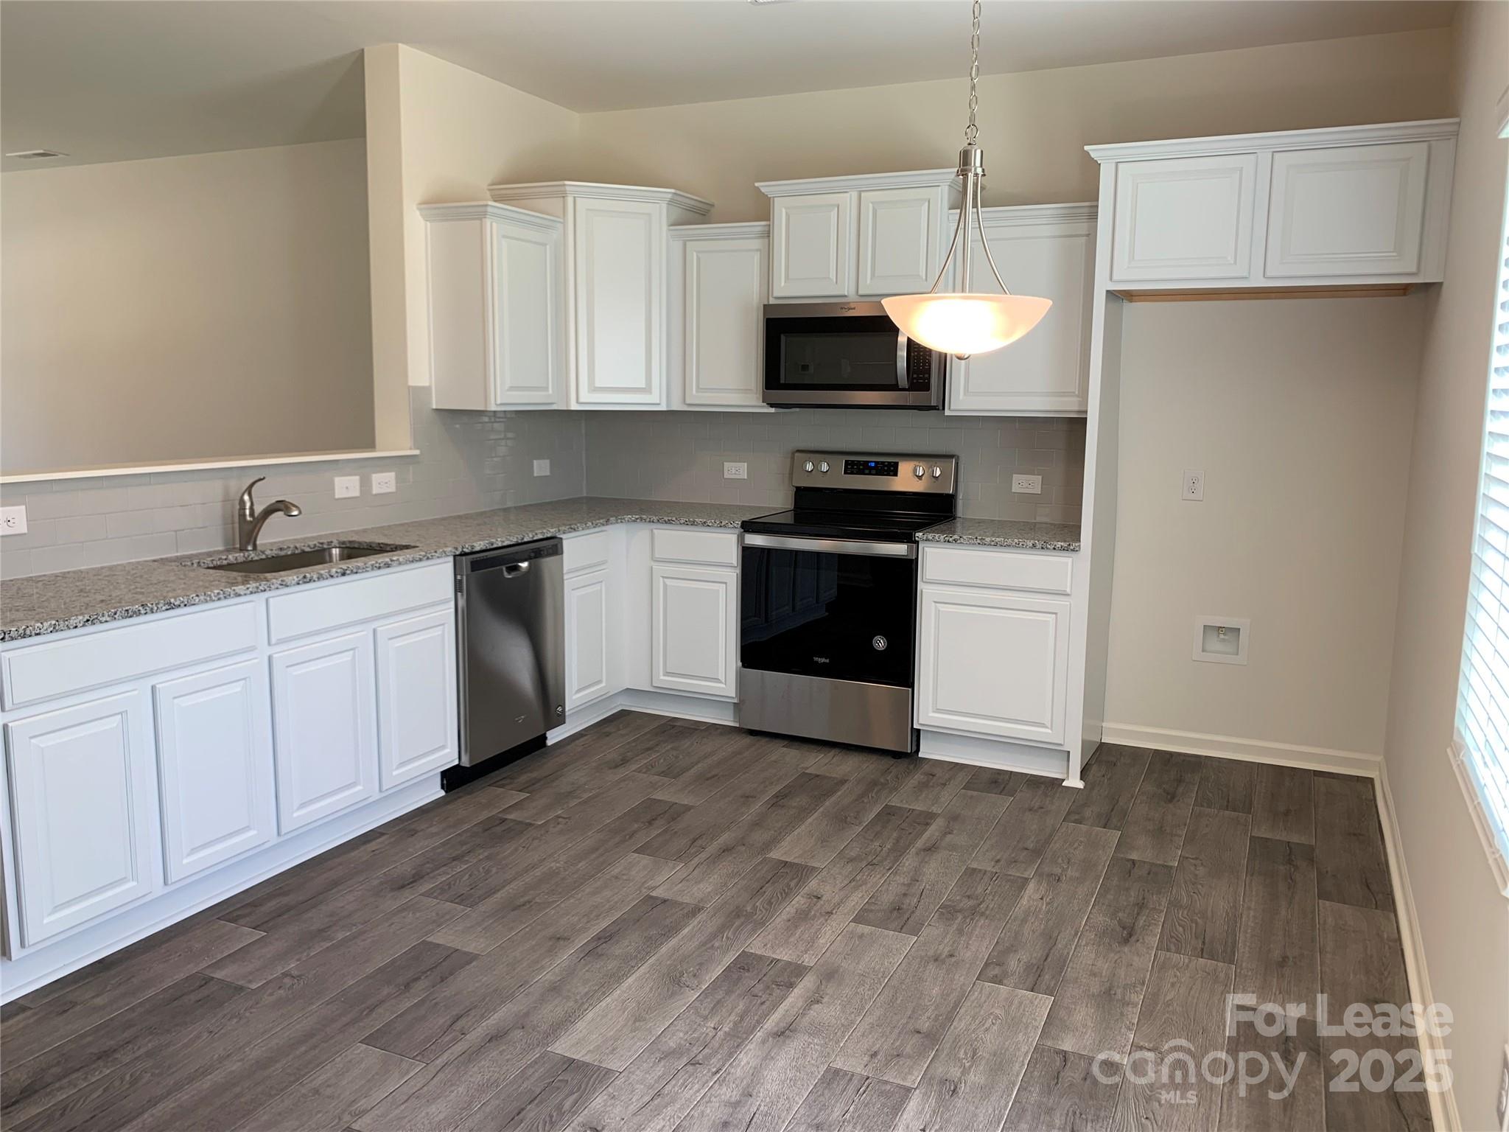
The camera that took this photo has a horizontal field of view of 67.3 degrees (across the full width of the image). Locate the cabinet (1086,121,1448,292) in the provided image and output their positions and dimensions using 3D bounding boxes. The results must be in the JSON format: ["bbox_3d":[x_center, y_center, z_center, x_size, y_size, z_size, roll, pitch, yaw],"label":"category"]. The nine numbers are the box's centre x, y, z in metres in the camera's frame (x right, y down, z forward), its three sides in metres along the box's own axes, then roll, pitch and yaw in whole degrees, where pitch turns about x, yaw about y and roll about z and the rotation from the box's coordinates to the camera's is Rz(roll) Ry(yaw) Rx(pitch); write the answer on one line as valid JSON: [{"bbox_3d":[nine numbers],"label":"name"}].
[{"bbox_3d":[1.802,-1.218,4.048,1.122,0.488,0.650,5,10,24],"label":"cabinet"}]

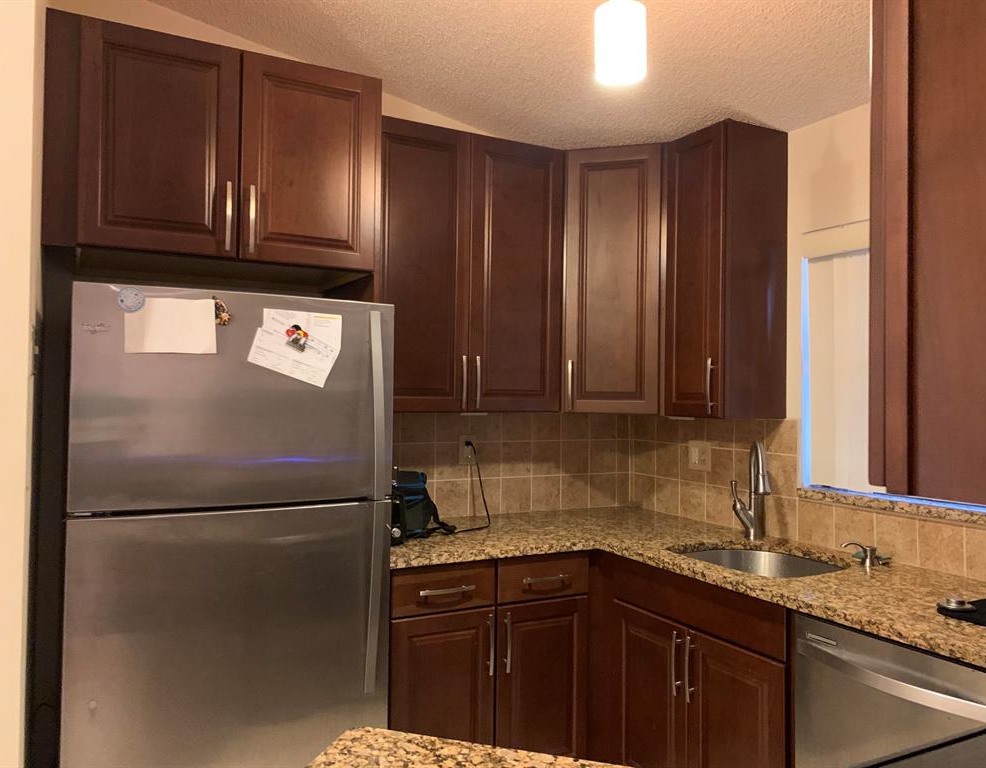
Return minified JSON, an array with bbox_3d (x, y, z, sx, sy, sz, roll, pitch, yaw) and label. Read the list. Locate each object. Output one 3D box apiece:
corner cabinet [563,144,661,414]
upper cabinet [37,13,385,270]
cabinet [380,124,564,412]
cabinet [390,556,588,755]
[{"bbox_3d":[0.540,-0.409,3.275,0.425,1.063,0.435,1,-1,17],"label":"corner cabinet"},{"bbox_3d":[-0.909,-0.665,2.495,0.910,0.611,0.623,1,-1,-28],"label":"upper cabinet"},{"bbox_3d":[-0.161,-0.422,3.067,0.839,1.063,0.316,1,-1,-28],"label":"cabinet"},{"bbox_3d":[-0.138,1.020,2.888,0.759,0.851,0.620,1,-1,-28],"label":"cabinet"}]

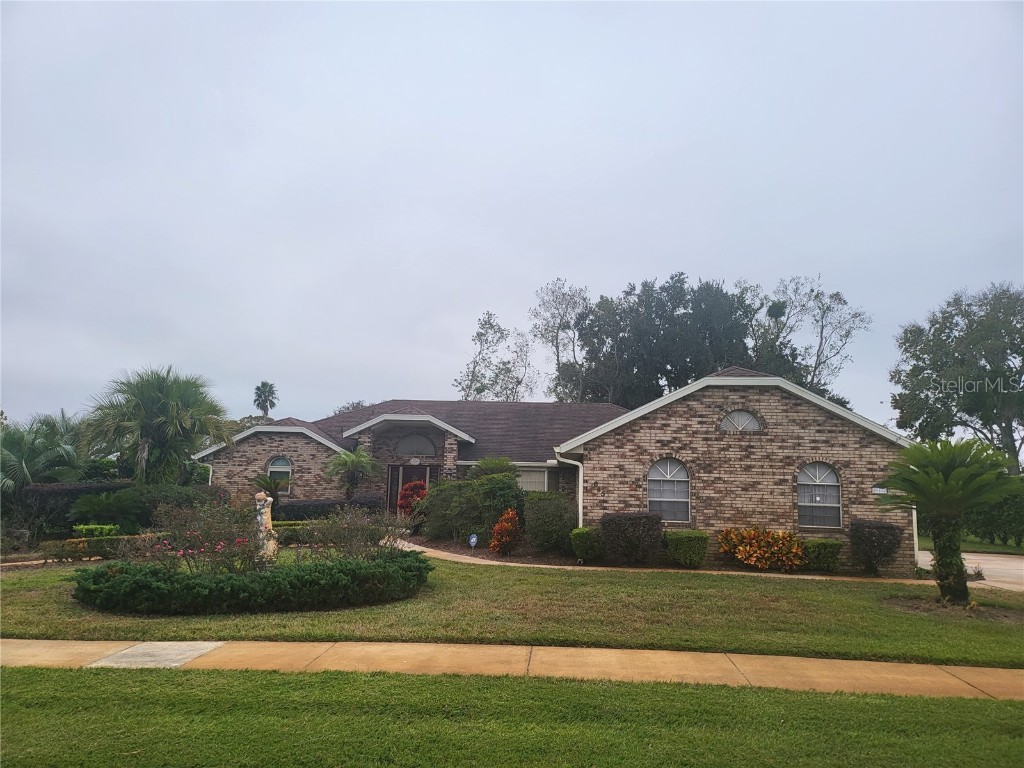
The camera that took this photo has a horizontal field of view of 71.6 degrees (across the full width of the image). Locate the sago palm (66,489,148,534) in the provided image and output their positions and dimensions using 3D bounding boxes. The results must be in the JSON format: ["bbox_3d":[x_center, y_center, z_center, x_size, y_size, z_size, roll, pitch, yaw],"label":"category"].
[{"bbox_3d":[-10.724,3.416,18.800,2.150,1.330,2.100,1,-9,7],"label":"sago palm"}]

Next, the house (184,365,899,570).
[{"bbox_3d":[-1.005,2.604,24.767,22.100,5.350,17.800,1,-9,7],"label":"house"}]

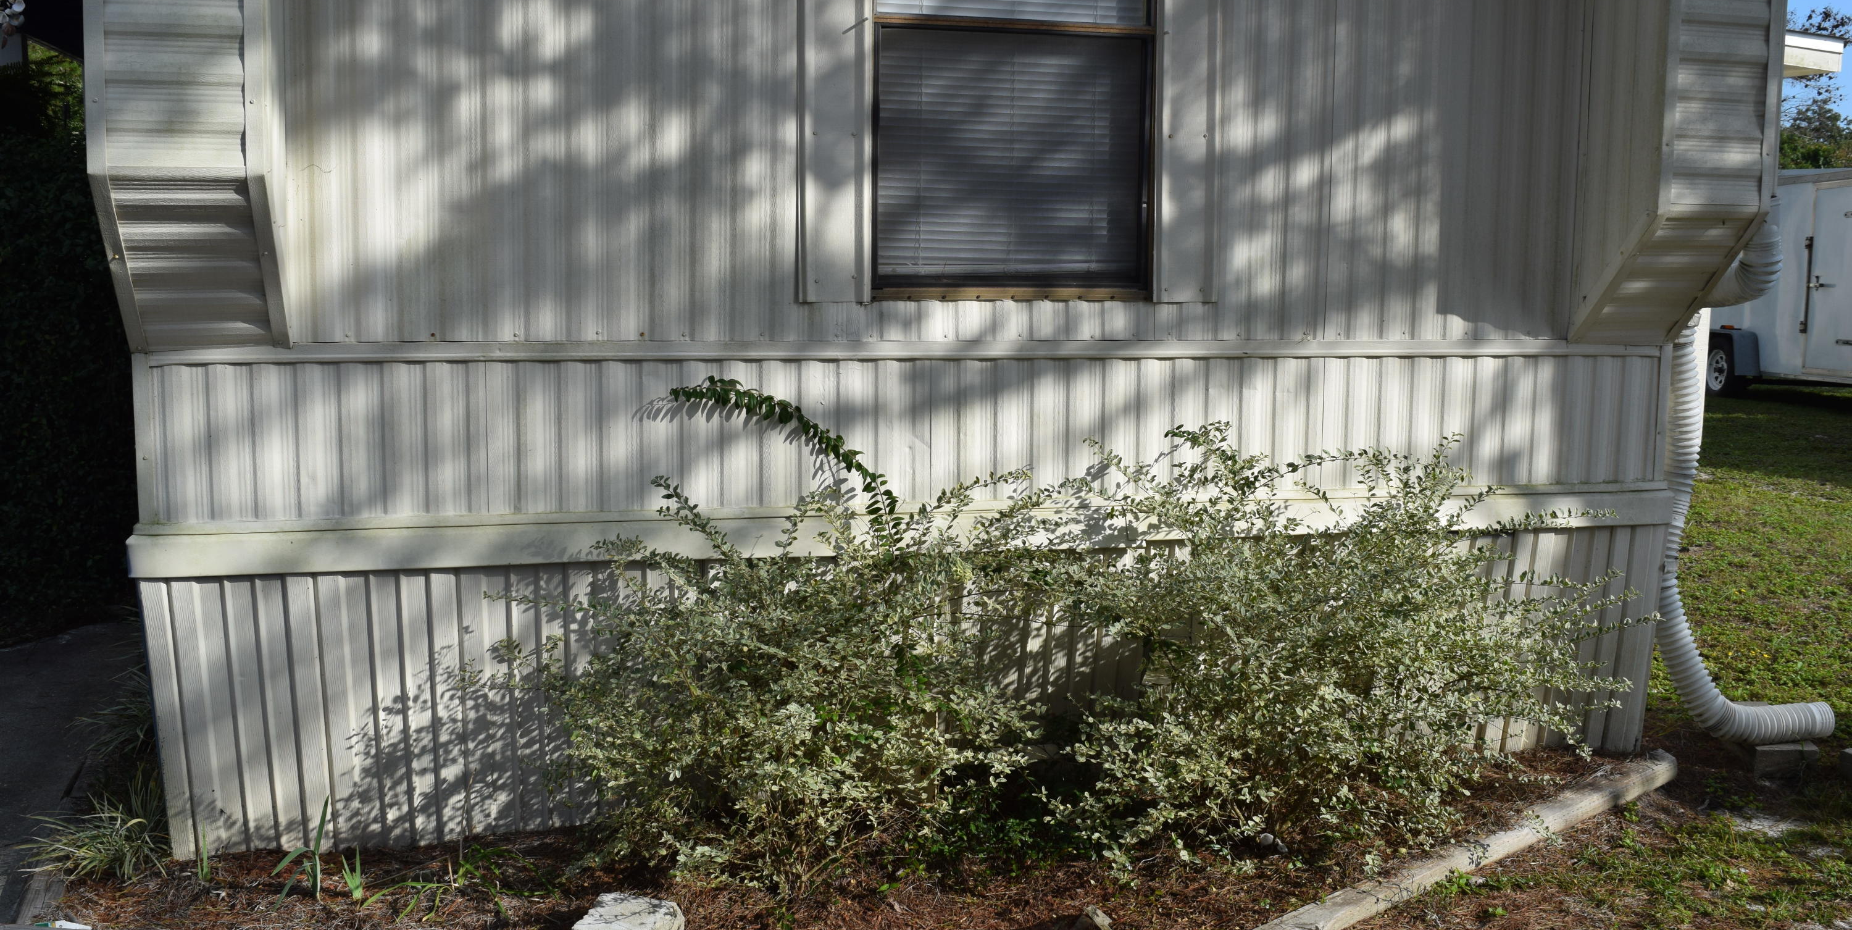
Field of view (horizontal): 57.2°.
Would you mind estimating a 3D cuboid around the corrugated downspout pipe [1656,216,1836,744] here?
[{"bbox_3d":[2.553,0.080,4.960,0.610,1.550,0.430,-1,4,-14],"label":"corrugated downspout pipe"}]

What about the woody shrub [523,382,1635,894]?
[{"bbox_3d":[0.501,0.373,4.135,2.860,1.110,0.780,-1,4,-14],"label":"woody shrub"}]

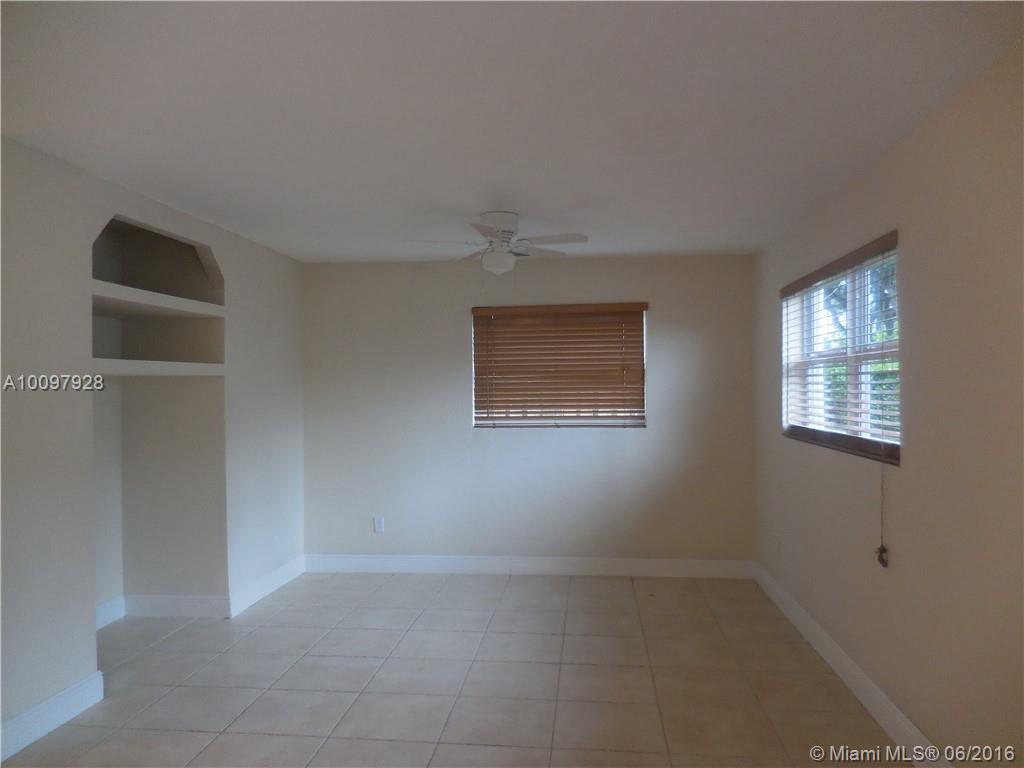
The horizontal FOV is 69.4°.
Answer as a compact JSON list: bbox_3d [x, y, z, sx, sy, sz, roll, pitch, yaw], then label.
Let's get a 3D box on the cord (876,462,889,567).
[{"bbox_3d":[1.490,0.524,2.966,0.040,0.425,0.040,0,0,6],"label":"cord"}]

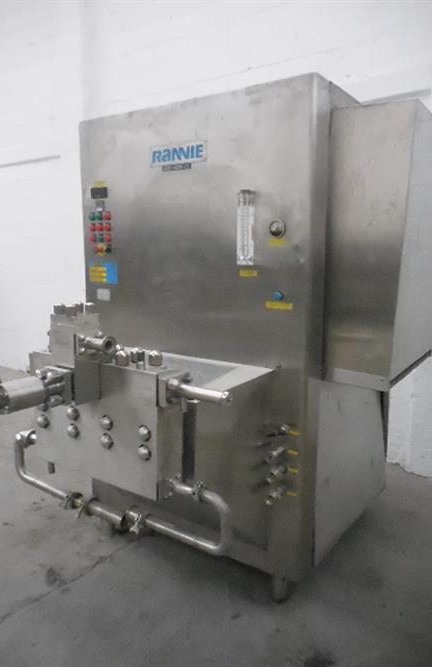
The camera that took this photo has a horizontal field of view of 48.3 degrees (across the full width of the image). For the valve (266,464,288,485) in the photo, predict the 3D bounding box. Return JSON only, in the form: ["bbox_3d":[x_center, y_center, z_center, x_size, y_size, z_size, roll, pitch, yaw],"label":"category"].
[{"bbox_3d":[0.212,0.486,1.657,0.038,0.050,0.100,7,12,33],"label":"valve"}]

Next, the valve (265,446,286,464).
[{"bbox_3d":[0.207,0.417,1.648,0.035,0.040,0.110,7,12,33],"label":"valve"}]

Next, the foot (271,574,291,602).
[{"bbox_3d":[0.244,0.954,1.833,0.056,0.132,0.056,7,12,33],"label":"foot"}]

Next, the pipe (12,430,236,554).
[{"bbox_3d":[-0.338,0.456,1.446,0.903,0.207,0.062,7,12,33],"label":"pipe"}]

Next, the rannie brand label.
[{"bbox_3d":[-0.135,-0.655,1.764,0.260,0.066,0.006,7,12,33],"label":"rannie brand label"}]

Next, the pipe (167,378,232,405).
[{"bbox_3d":[-0.047,0.139,1.194,0.192,0.031,0.030,7,12,33],"label":"pipe"}]

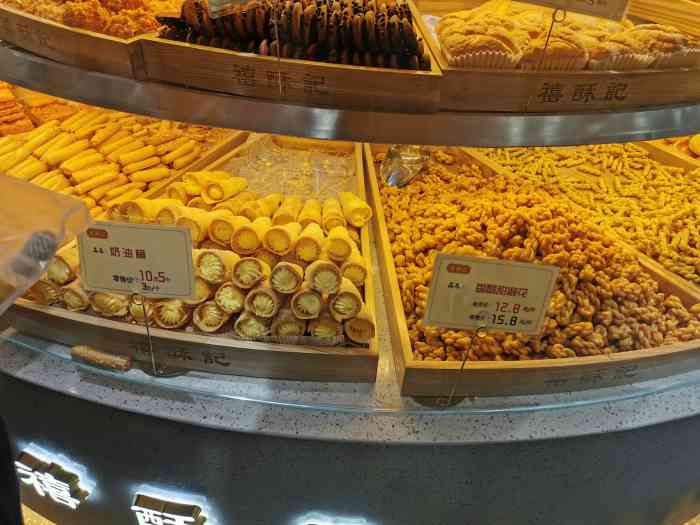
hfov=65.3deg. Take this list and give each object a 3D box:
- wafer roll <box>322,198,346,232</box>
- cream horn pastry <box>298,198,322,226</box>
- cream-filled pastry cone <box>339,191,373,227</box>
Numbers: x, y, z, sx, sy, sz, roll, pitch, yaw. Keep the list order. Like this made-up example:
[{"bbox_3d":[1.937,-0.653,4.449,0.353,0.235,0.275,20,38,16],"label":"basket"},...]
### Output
[{"bbox_3d":[-0.030,-0.083,0.976,0.040,0.040,0.094,0,30,-5],"label":"wafer roll"},{"bbox_3d":[-0.068,-0.081,0.971,0.040,0.040,0.094,2,29,-1],"label":"cream horn pastry"},{"bbox_3d":[0.003,-0.103,0.989,0.040,0.040,0.094,-8,30,-17],"label":"cream-filled pastry cone"}]

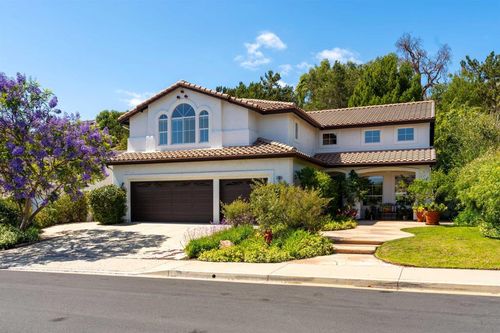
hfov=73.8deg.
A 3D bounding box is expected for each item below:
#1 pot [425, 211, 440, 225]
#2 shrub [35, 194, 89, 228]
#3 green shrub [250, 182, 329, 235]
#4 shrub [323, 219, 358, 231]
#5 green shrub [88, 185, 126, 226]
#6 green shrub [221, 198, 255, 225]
[{"bbox_3d":[8.957,2.510,16.300,0.710,0.690,0.710,-1,-3,15],"label":"pot"},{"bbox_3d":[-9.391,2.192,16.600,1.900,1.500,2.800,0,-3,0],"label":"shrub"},{"bbox_3d":[1.529,1.626,12.900,3.000,2.050,2.500,-1,-3,15],"label":"green shrub"},{"bbox_3d":[3.944,2.555,14.600,1.650,0.450,1.600,0,-3,0],"label":"shrub"},{"bbox_3d":[-7.245,1.954,17.000,1.850,2.030,1.800,-1,-3,15],"label":"green shrub"},{"bbox_3d":[-0.499,1.884,13.300,1.350,1.200,1.300,0,-3,0],"label":"green shrub"}]

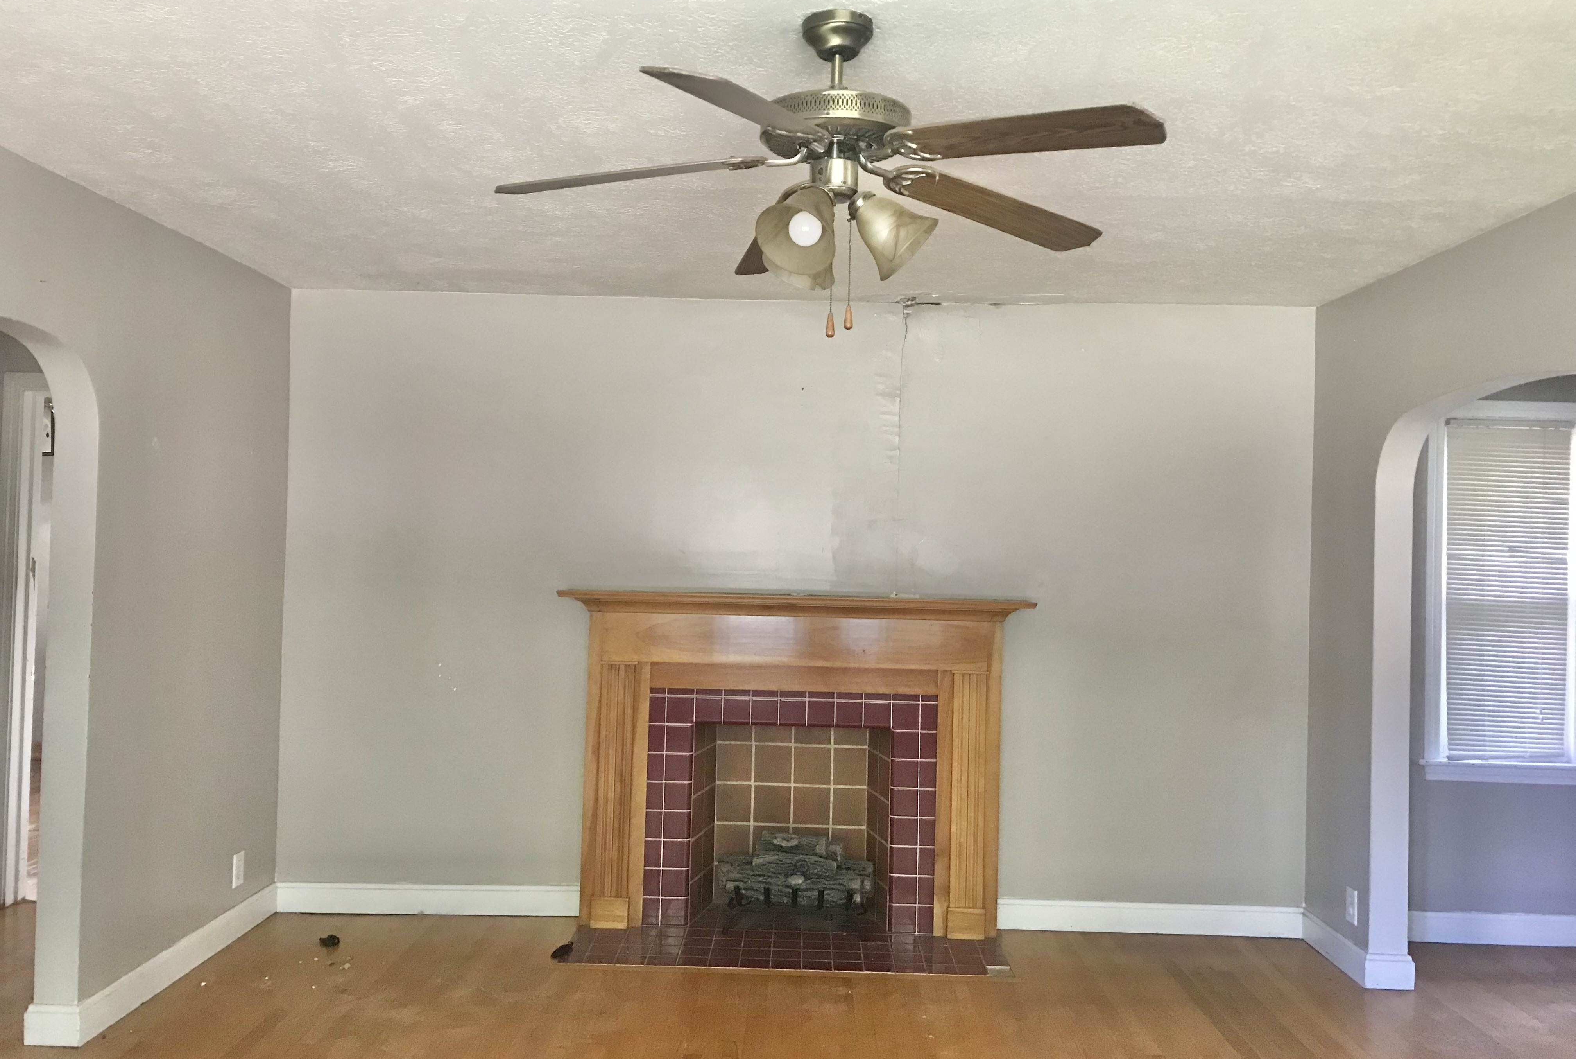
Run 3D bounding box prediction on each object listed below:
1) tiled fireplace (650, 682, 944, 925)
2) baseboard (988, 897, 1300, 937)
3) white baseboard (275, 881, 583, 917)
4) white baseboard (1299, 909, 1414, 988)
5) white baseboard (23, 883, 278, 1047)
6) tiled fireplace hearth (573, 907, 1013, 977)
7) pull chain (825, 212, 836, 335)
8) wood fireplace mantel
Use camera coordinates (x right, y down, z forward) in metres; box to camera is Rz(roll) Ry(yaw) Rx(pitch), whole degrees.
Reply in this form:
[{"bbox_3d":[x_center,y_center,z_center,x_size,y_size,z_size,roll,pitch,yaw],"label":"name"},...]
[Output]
[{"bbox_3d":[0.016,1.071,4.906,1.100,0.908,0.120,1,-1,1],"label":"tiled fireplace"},{"bbox_3d":[1.394,1.500,4.913,1.170,0.112,0.019,1,-1,1],"label":"baseboard"},{"bbox_3d":[-1.392,1.437,4.952,1.183,0.112,0.019,1,-1,1],"label":"white baseboard"},{"bbox_3d":[2.058,1.513,4.621,0.166,0.112,0.548,1,-1,1],"label":"white baseboard"},{"bbox_3d":[-2.073,1.415,4.283,0.162,0.112,1.338,1,-1,1],"label":"white baseboard"},{"bbox_3d":[0.006,1.519,4.766,1.594,0.022,0.740,1,-1,1],"label":"tiled fireplace hearth"},{"bbox_3d":[0.081,-0.466,2.353,0.017,0.226,0.017,1,-1,1],"label":"pull chain"},{"bbox_3d":[0.021,0.886,4.838,1.783,1.275,0.221,1,-1,1],"label":"wood fireplace mantel"}]

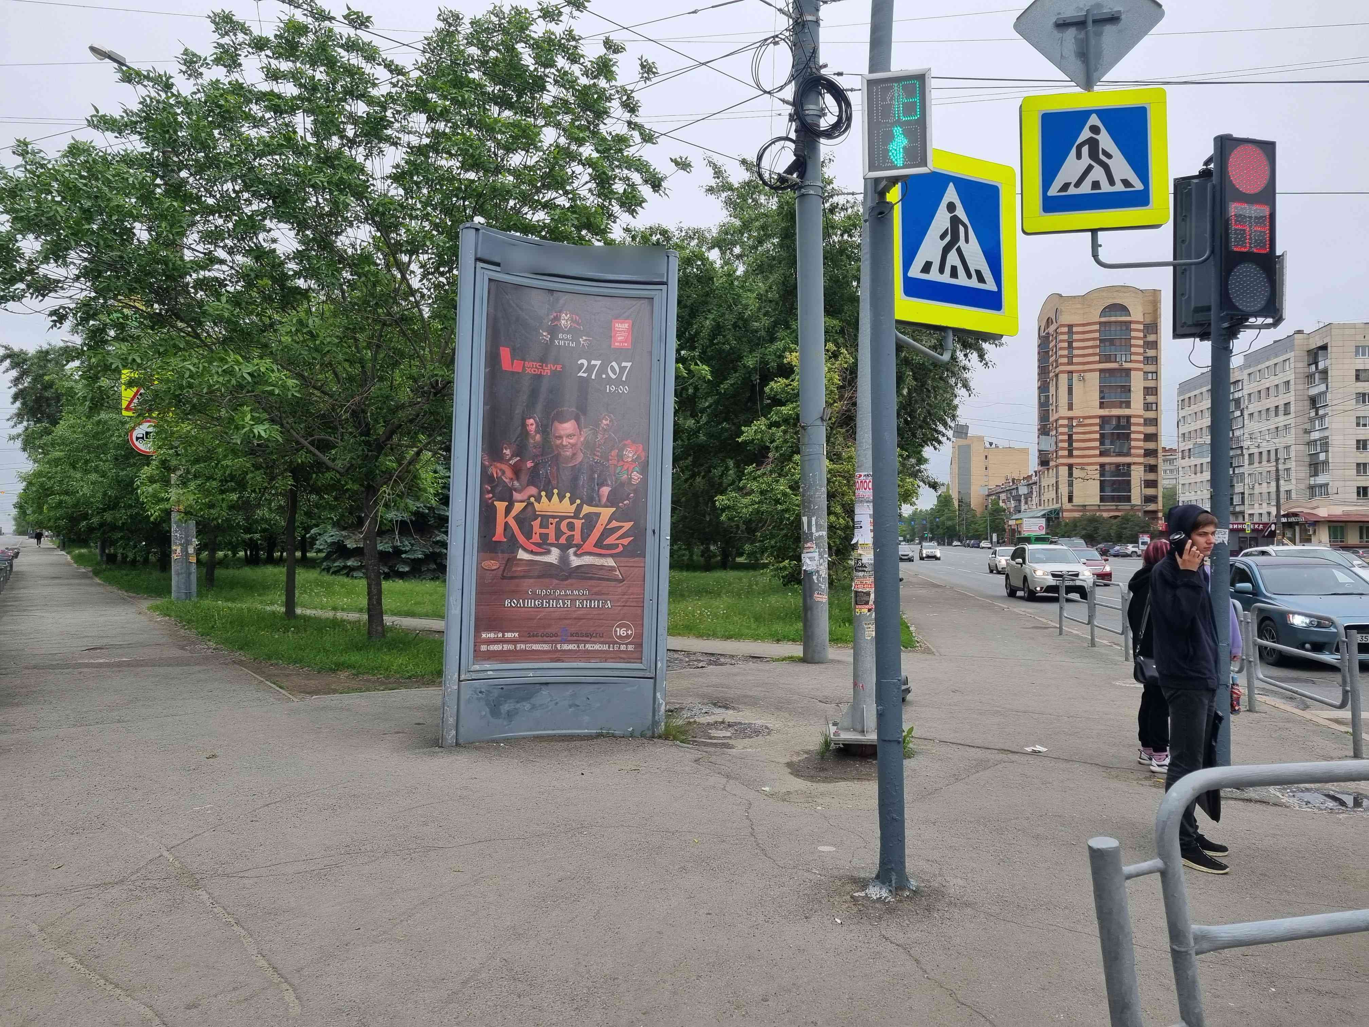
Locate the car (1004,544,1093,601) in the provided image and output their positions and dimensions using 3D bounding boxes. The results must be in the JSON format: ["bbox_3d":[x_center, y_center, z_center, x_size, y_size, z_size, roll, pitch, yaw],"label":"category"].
[{"bbox_3d":[11.140,1.784,31.700,1.800,1.710,4.600,0,-1,7],"label":"car"}]

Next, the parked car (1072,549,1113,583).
[{"bbox_3d":[16.200,2.191,42.200,1.740,1.500,4.450,0,-1,8],"label":"parked car"}]

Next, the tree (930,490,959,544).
[{"bbox_3d":[74.410,1.227,295.000,8.100,15.800,8.100,0,-1,7],"label":"tree"}]

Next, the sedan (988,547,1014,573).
[{"bbox_3d":[18.260,2.627,57.600,1.730,1.480,4.400,0,-1,7],"label":"sedan"}]

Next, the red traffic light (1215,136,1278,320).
[{"bbox_3d":[3.459,-1.767,6.397,0.420,1.100,0.140,1,-1,-16],"label":"red traffic light"}]

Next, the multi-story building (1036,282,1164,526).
[{"bbox_3d":[81.700,-17.521,204.000,18.800,49.800,20.500,0,-1,9],"label":"multi-story building"}]

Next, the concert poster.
[{"bbox_3d":[-0.940,-0.317,8.130,1.360,2.960,0.110,2,-4,-16],"label":"concert poster"}]

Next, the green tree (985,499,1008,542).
[{"bbox_3d":[68.221,1.872,225.000,5.400,10.300,5.400,0,-1,7],"label":"green tree"}]

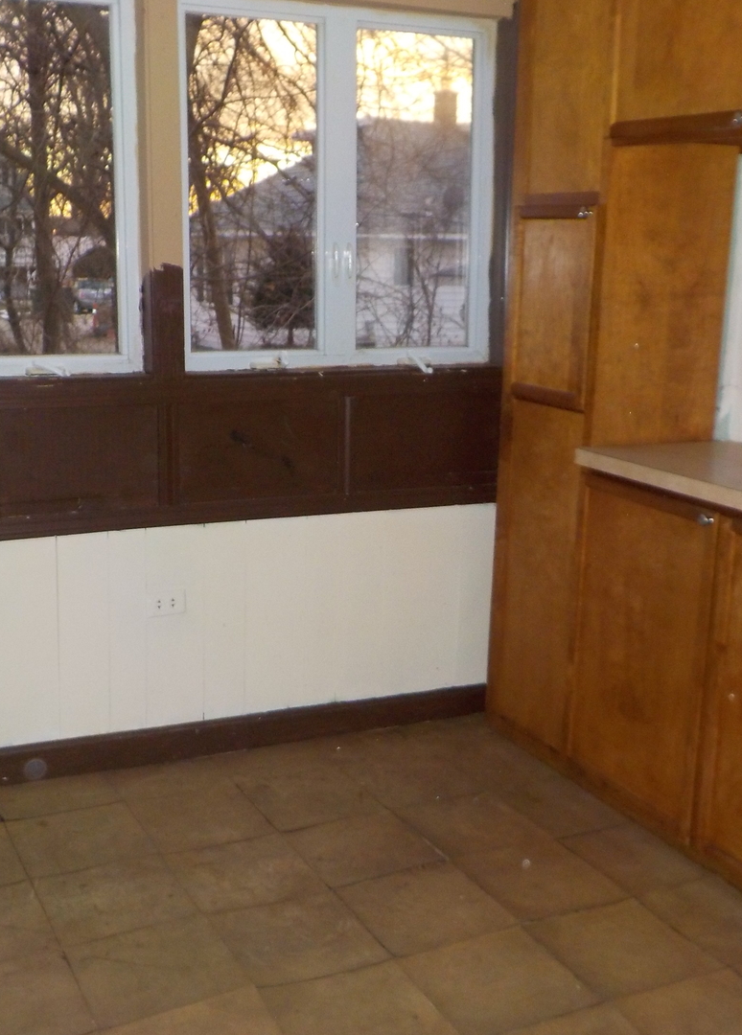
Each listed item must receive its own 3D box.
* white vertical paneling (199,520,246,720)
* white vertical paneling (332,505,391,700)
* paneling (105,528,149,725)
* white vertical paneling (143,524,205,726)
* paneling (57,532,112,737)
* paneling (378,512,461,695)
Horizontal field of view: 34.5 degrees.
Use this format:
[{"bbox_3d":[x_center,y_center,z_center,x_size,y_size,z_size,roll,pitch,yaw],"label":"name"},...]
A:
[{"bbox_3d":[-0.418,0.296,3.405,0.126,0.575,0.020,-4,13,-24],"label":"white vertical paneling"},{"bbox_3d":[-0.033,0.272,3.581,0.152,0.580,0.020,-4,13,-24],"label":"white vertical paneling"},{"bbox_3d":[-0.680,0.322,3.335,0.105,0.584,0.020,-4,13,-24],"label":"paneling"},{"bbox_3d":[-0.556,0.313,3.390,0.168,0.586,0.020,-4,13,-24],"label":"white vertical paneling"},{"bbox_3d":[-0.790,0.330,3.285,0.139,0.583,0.020,-4,13,-24],"label":"paneling"},{"bbox_3d":[0.149,0.258,3.664,0.264,0.581,0.020,-4,13,-24],"label":"paneling"}]

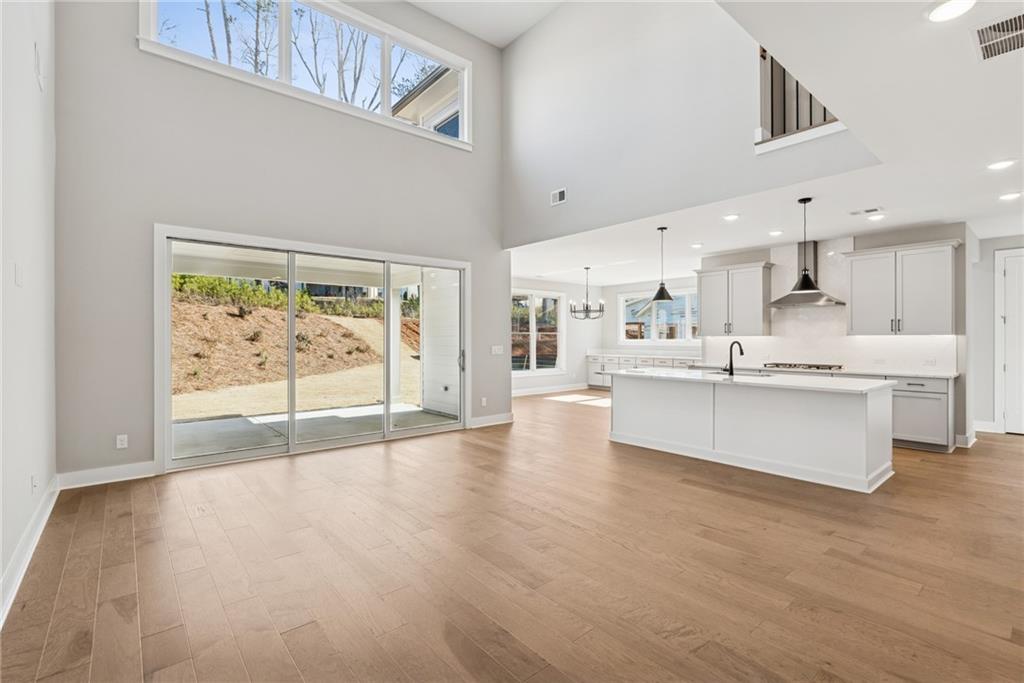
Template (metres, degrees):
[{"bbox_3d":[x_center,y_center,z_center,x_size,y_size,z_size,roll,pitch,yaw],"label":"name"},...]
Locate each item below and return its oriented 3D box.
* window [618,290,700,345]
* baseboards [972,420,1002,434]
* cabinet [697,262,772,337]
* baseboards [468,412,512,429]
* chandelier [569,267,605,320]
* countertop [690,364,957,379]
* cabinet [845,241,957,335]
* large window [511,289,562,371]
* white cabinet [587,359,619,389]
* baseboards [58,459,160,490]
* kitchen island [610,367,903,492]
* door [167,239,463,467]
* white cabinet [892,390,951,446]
[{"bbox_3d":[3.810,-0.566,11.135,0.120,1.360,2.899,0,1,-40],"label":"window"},{"bbox_3d":[7.087,1.267,6.759,0.030,0.160,0.320,0,0,-40],"label":"baseboards"},{"bbox_3d":[3.815,-0.679,7.874,0.370,1.190,1.150,0,0,-40],"label":"cabinet"},{"bbox_3d":[-0.326,1.271,7.312,0.870,0.160,0.025,0,0,-40],"label":"baseboards"},{"bbox_3d":[1.530,-0.976,9.250,0.710,1.070,0.710,0,0,0],"label":"chandelier"},{"bbox_3d":[4.449,0.441,6.935,0.630,0.035,3.385,0,0,-40],"label":"countertop"},{"bbox_3d":[5.191,-0.666,6.106,0.360,1.160,1.140,0,1,-40],"label":"cabinet"},{"bbox_3d":[0.532,-0.192,10.978,2.224,2.060,0.120,0,1,-40],"label":"large window"},{"bbox_3d":[2.704,0.890,12.595,0.620,0.890,1.070,0,0,-40],"label":"white cabinet"},{"bbox_3d":[-3.783,1.261,4.276,0.680,0.145,0.020,0,1,-40],"label":"baseboards"},{"bbox_3d":[2.650,0.896,5.503,1.170,0.915,2.930,0,0,-40],"label":"kitchen island"},{"bbox_3d":[-2.106,0.128,5.718,3.580,2.390,0.120,0,1,-40],"label":"door"},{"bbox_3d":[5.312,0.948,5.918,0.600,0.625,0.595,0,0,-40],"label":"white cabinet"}]

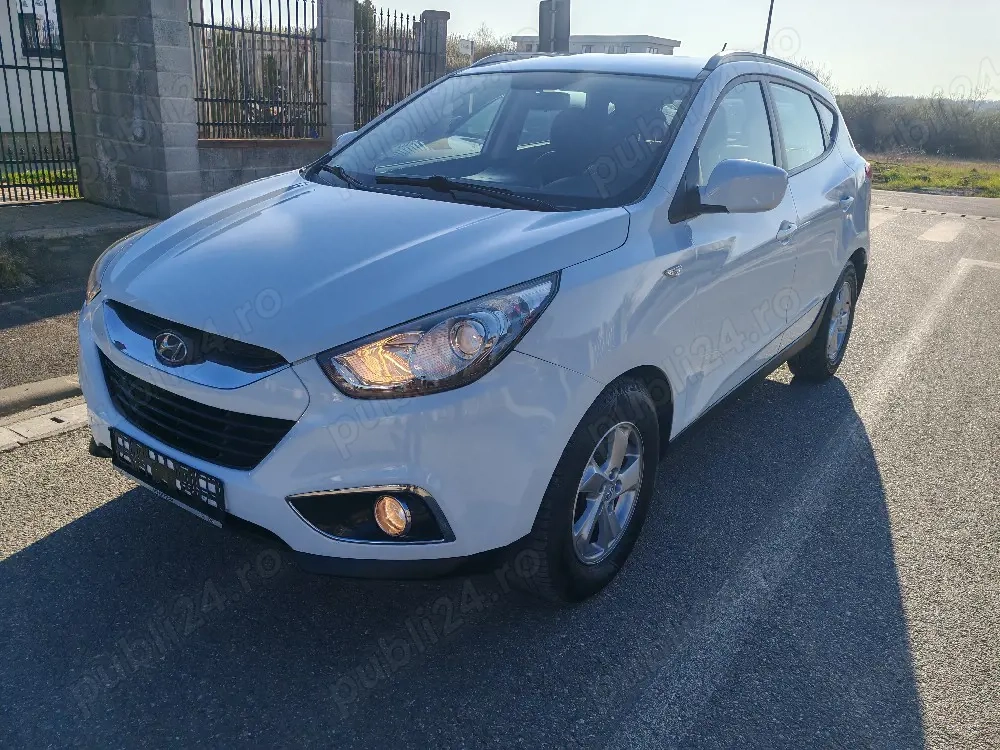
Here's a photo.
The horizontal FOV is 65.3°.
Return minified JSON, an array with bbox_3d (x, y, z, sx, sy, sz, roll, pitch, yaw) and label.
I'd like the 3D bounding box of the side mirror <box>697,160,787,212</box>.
[{"bbox_3d":[0.802,-0.625,2.581,0.281,0.166,0.150,15,23,33],"label":"side mirror"}]

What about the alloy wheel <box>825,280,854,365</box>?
[{"bbox_3d":[1.814,-0.304,4.396,0.190,0.440,0.440,15,23,33],"label":"alloy wheel"}]

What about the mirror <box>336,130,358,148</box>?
[{"bbox_3d":[-0.618,-1.016,3.550,0.281,0.166,0.150,15,23,33],"label":"mirror"}]

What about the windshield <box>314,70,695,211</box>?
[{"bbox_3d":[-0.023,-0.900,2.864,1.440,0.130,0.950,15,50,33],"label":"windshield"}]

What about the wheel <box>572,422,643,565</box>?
[{"bbox_3d":[0.253,0.330,2.364,0.190,0.440,0.440,15,23,33],"label":"wheel"}]

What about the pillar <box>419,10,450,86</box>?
[{"bbox_3d":[-0.960,-3.731,10.810,0.320,2.380,0.400,15,23,33],"label":"pillar"}]

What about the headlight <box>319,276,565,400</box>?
[{"bbox_3d":[-0.108,-0.115,1.892,0.360,0.250,0.600,15,23,33],"label":"headlight"}]

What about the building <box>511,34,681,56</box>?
[{"bbox_3d":[11.670,-36.938,98.293,18.148,9.655,10.368,14,22,30],"label":"building"}]

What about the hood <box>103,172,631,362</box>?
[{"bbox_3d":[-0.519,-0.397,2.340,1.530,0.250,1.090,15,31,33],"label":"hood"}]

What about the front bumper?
[{"bbox_3d":[-0.670,0.087,2.315,1.800,0.640,0.730,15,23,33],"label":"front bumper"}]

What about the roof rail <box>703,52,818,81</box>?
[{"bbox_3d":[1.209,-1.336,3.447,0.080,0.120,1.580,15,23,33],"label":"roof rail"}]

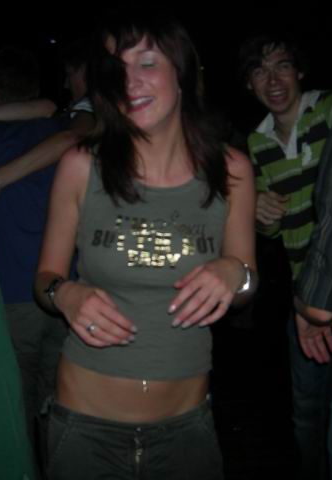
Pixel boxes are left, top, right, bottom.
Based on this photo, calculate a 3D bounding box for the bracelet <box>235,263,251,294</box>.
[{"bbox_3d":[0.125,0.068,1.170,0.058,0.060,0.011,7,1,34],"label":"bracelet"}]

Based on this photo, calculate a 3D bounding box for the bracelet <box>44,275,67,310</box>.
[{"bbox_3d":[-0.183,0.094,1.170,0.058,0.060,0.013,-7,4,-33],"label":"bracelet"}]

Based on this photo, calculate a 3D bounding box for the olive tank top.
[{"bbox_3d":[-0.040,0.058,1.310,0.320,0.440,0.230,5,5,-6],"label":"olive tank top"}]

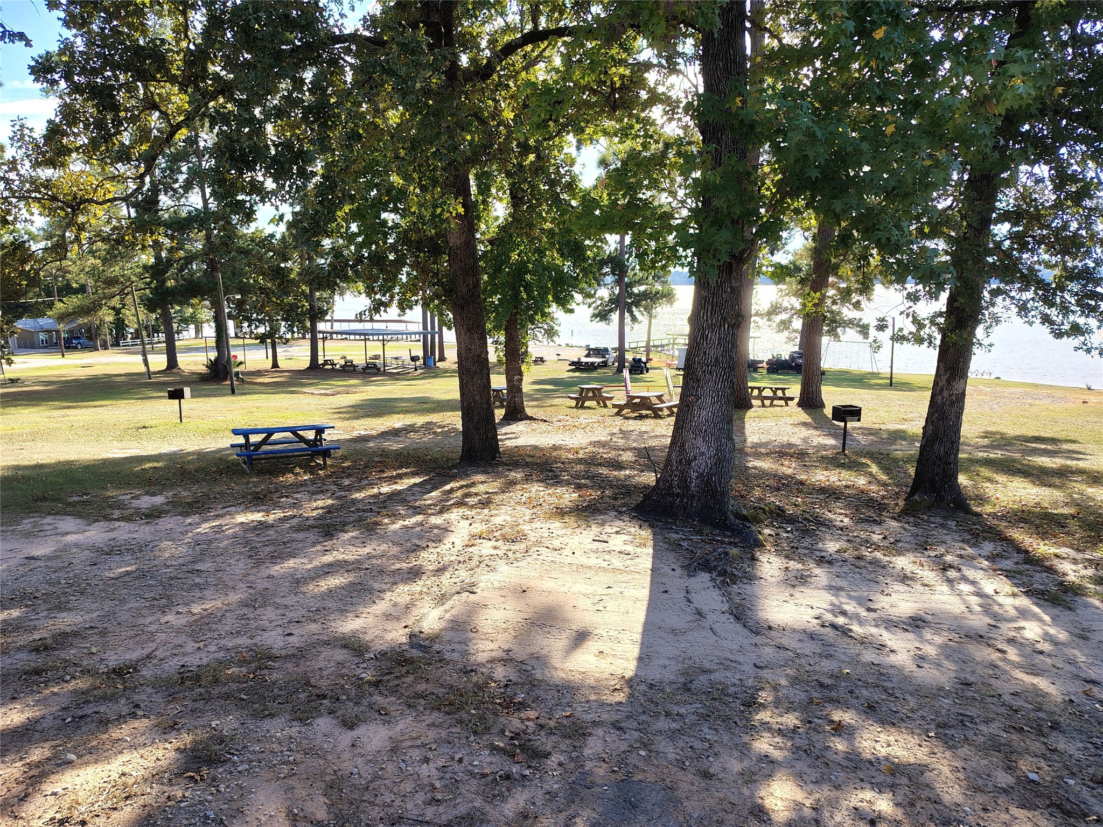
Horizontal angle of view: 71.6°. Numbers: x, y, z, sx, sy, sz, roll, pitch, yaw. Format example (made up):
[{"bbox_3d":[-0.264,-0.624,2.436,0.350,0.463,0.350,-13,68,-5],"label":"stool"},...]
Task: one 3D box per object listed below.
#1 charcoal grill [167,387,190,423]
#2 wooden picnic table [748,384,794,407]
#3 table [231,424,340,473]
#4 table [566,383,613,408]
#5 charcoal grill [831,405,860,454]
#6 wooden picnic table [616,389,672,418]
[{"bbox_3d":[-10.983,-0.230,22.613,0.500,1.027,0.380,0,10,3],"label":"charcoal grill"},{"bbox_3d":[7.725,-0.555,27.373,1.780,0.730,1.460,-1,5,-25],"label":"wooden picnic table"},{"bbox_3d":[-4.974,0.657,14.266,1.780,0.750,1.520,-3,6,-26],"label":"table"},{"bbox_3d":[1.370,-0.566,26.470,1.400,0.720,1.800,-2,5,-5],"label":"table"},{"bbox_3d":[6.589,0.362,17.112,0.490,1.035,0.380,-2,10,-9],"label":"charcoal grill"},{"bbox_3d":[2.956,-0.257,23.667,1.600,0.700,1.830,4,6,26],"label":"wooden picnic table"}]

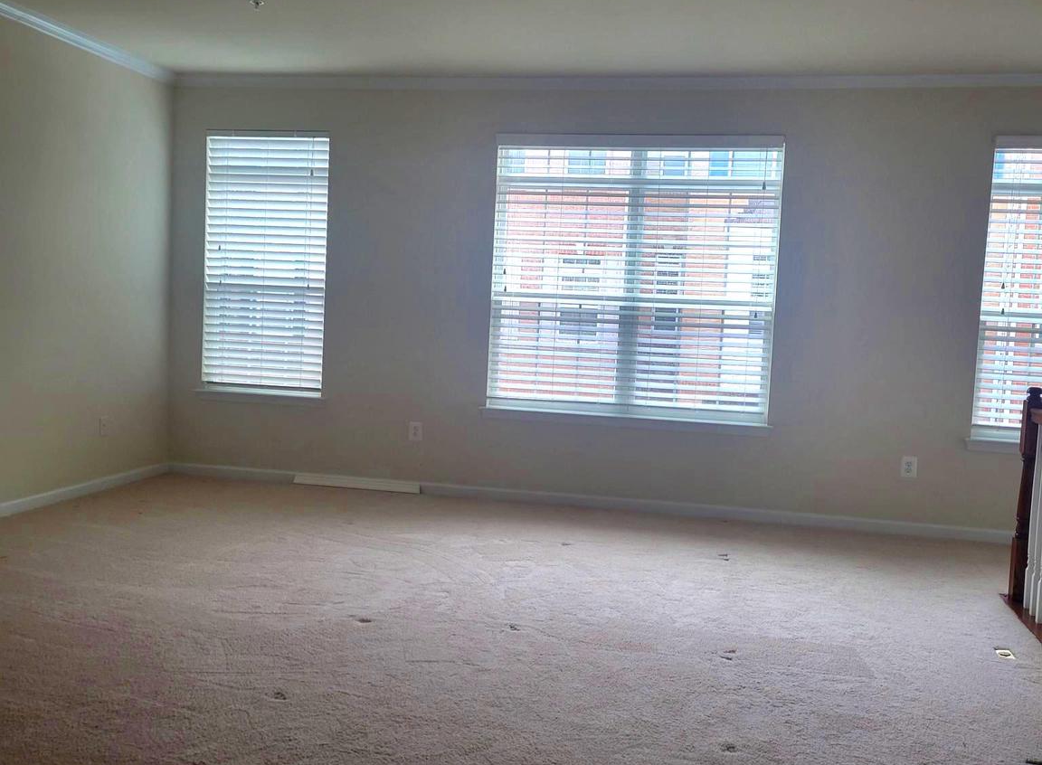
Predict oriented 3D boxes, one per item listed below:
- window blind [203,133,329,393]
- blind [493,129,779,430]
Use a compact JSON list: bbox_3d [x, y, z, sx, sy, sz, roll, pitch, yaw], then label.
[{"bbox_3d":[-1.733,-0.823,7.054,0.890,1.720,0.070,3,4,11],"label":"window blind"},{"bbox_3d":[0.690,-0.660,6.577,1.800,1.770,0.100,3,4,11],"label":"blind"}]

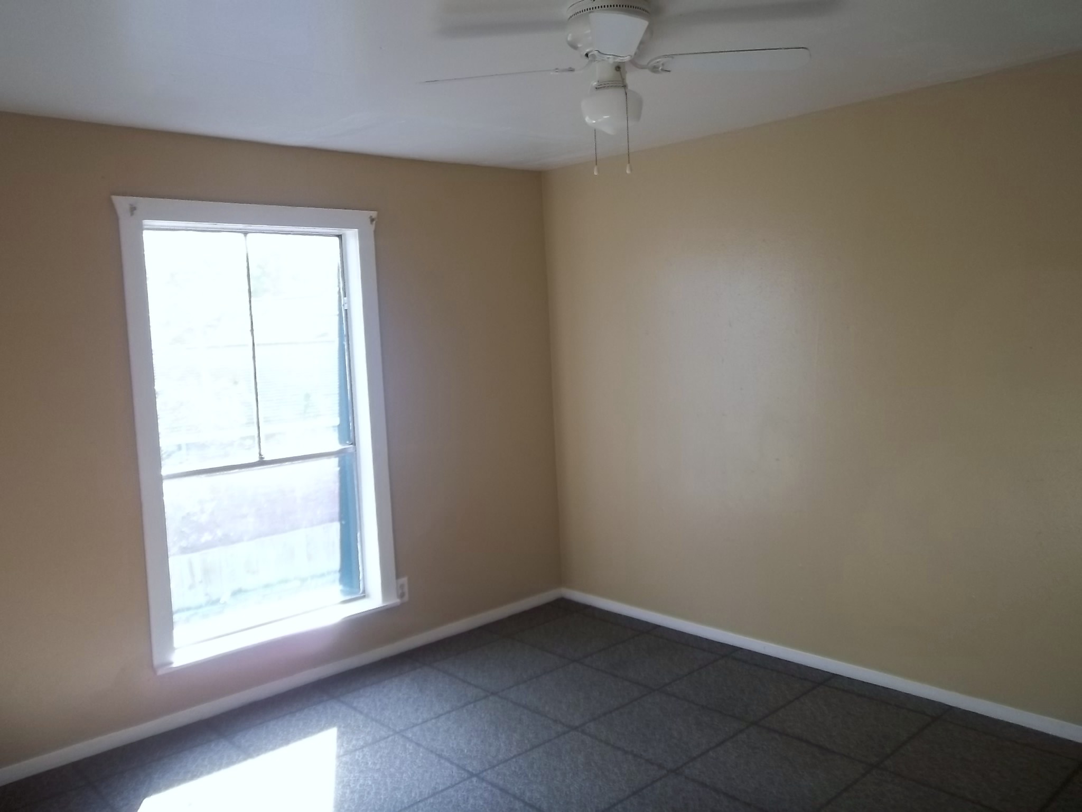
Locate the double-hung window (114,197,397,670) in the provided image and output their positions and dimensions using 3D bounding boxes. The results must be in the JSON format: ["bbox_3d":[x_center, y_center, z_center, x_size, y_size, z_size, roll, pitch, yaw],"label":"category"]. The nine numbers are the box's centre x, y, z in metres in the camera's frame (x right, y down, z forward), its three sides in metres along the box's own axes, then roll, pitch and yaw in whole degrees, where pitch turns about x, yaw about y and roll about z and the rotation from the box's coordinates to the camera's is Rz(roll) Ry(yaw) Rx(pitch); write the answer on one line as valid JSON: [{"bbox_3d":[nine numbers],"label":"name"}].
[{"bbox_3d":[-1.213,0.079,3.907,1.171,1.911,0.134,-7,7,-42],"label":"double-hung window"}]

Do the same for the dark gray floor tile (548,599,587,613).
[{"bbox_3d":[0.163,1.139,4.976,0.131,0.012,0.252,-7,7,-42],"label":"dark gray floor tile"}]

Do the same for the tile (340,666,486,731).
[{"bbox_3d":[-0.549,1.272,3.822,0.485,0.012,0.485,-7,7,-42],"label":"tile"}]

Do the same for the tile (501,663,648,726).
[{"bbox_3d":[0.145,1.225,3.732,0.478,0.010,0.478,-7,7,-42],"label":"tile"}]

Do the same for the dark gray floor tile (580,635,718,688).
[{"bbox_3d":[0.504,1.179,4.059,0.478,0.010,0.478,-7,7,-42],"label":"dark gray floor tile"}]

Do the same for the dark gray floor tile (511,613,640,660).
[{"bbox_3d":[0.174,1.164,4.419,0.478,0.010,0.478,-7,7,-42],"label":"dark gray floor tile"}]

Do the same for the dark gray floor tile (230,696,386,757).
[{"bbox_3d":[-0.903,1.302,3.437,0.478,0.010,0.478,-7,7,-42],"label":"dark gray floor tile"}]

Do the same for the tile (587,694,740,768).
[{"bbox_3d":[0.474,1.240,3.373,0.478,0.010,0.478,-7,7,-42],"label":"tile"}]

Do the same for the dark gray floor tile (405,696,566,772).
[{"bbox_3d":[-0.216,1.288,3.456,0.485,0.012,0.485,-7,7,-42],"label":"dark gray floor tile"}]

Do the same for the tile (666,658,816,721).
[{"bbox_3d":[0.833,1.194,3.700,0.478,0.010,0.478,-7,7,-42],"label":"tile"}]

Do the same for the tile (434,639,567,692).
[{"bbox_3d":[-0.183,1.226,4.153,0.485,0.012,0.485,-7,7,-42],"label":"tile"}]

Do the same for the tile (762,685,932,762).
[{"bbox_3d":[1.163,1.208,3.340,0.478,0.010,0.478,-7,7,-42],"label":"tile"}]

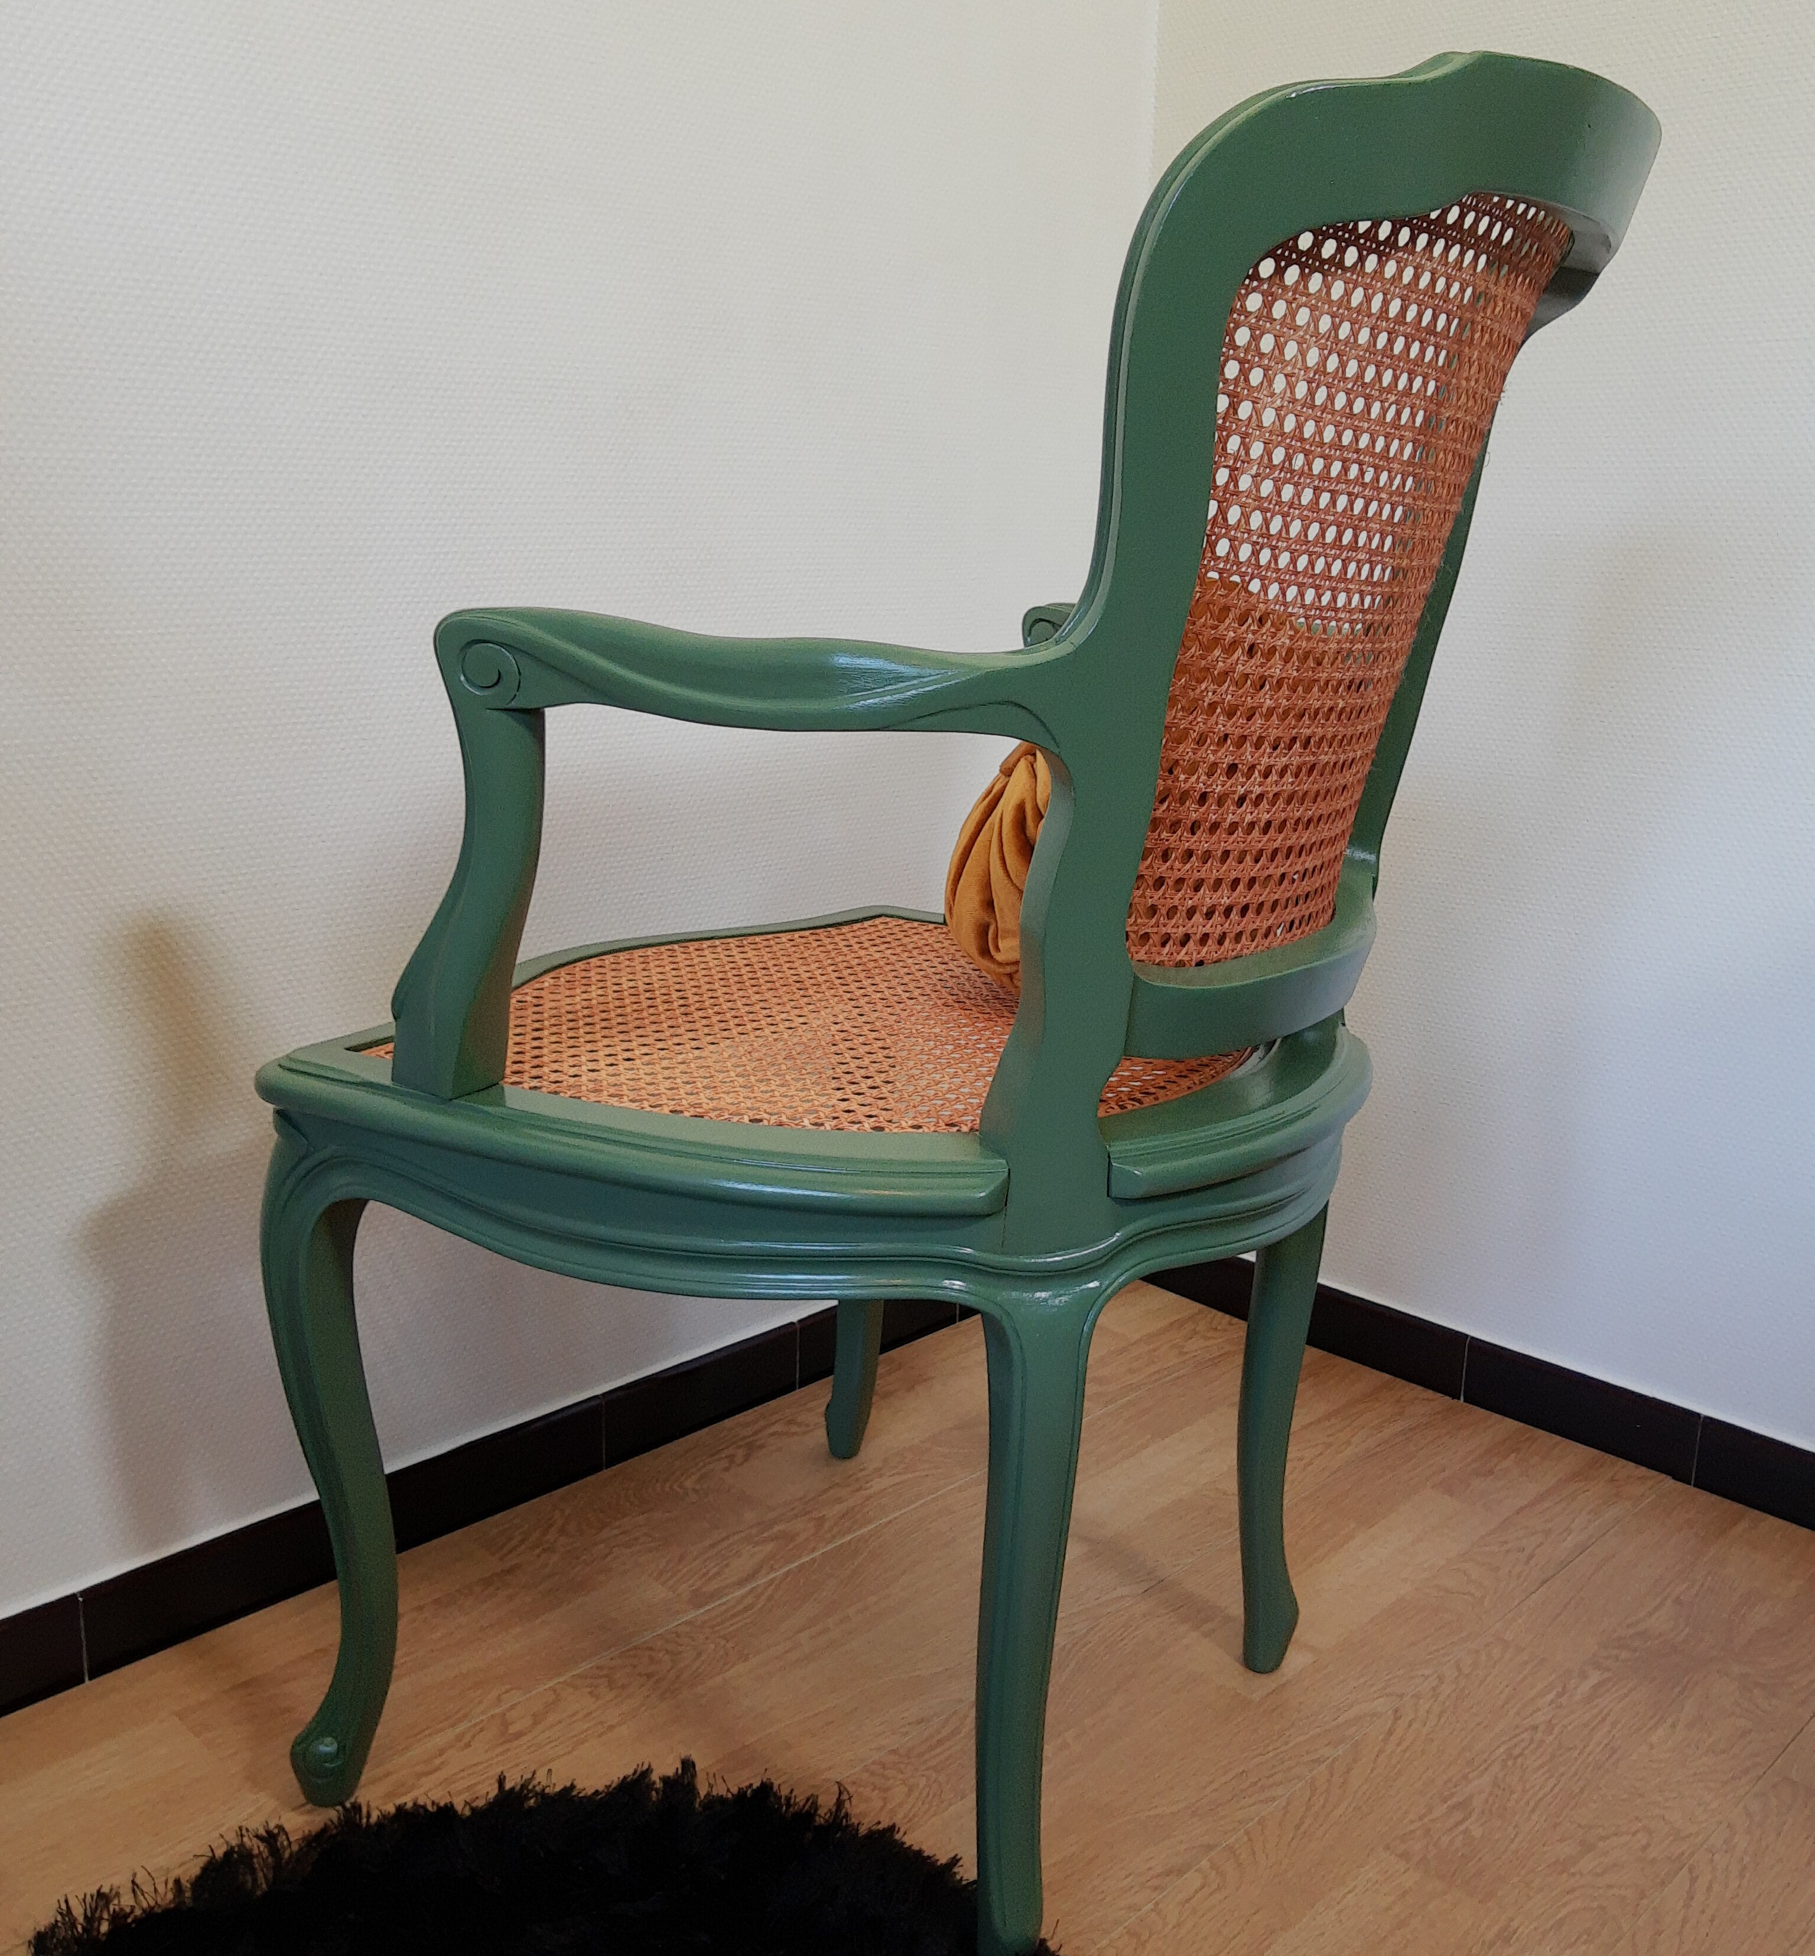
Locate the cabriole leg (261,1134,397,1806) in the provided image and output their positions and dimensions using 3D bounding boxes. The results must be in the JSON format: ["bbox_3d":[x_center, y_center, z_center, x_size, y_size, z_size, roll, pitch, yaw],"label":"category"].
[{"bbox_3d":[-0.323,0.279,1.022,0.068,0.410,0.056,-2,14,-11],"label":"cabriole leg"}]

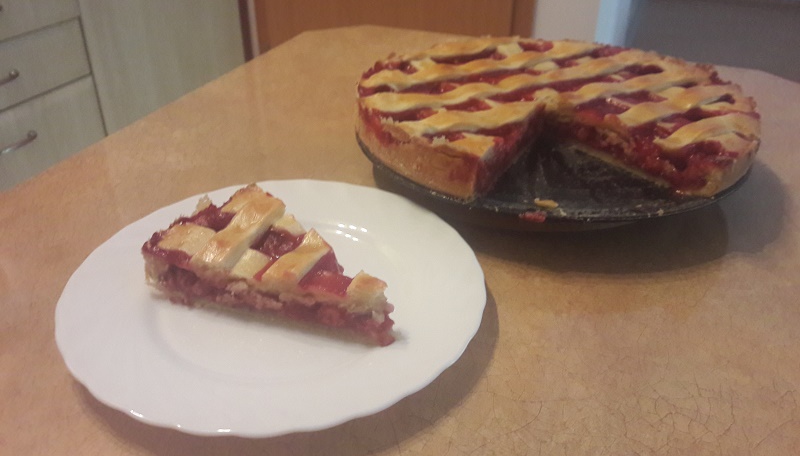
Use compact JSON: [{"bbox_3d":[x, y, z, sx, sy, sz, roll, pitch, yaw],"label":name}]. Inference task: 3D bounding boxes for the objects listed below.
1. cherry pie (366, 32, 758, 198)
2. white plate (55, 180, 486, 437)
[{"bbox_3d":[0.100,-0.087,0.443,0.257,0.032,0.250,0,31,-2],"label":"cherry pie"},{"bbox_3d":[-0.058,0.031,0.321,0.201,0.019,0.201,1,31,0],"label":"white plate"}]

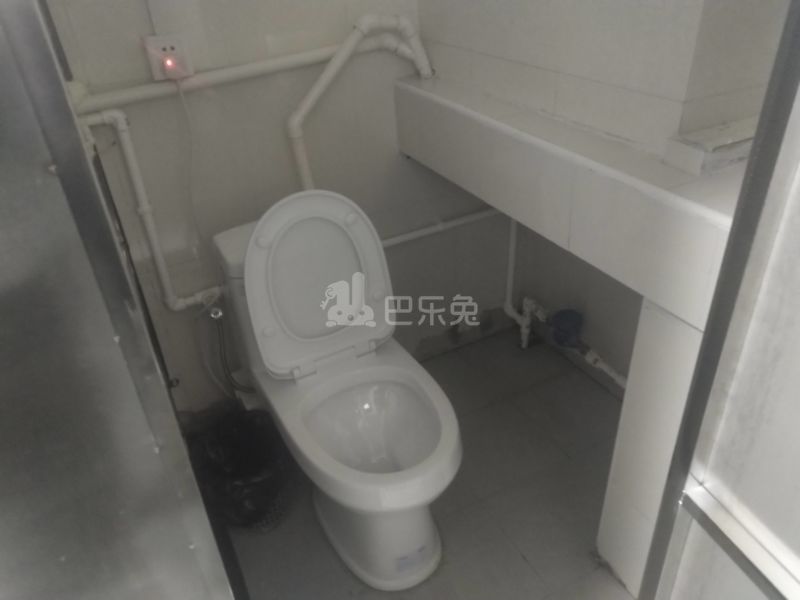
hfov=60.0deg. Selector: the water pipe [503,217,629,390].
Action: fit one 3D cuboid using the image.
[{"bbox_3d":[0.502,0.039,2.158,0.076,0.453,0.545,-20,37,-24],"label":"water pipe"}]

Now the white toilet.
[{"bbox_3d":[-0.115,0.185,1.649,0.385,0.810,0.730,-18,35,-21],"label":"white toilet"}]

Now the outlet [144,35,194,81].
[{"bbox_3d":[-0.495,-0.520,1.474,0.087,0.087,0.022,-20,37,-24],"label":"outlet"}]

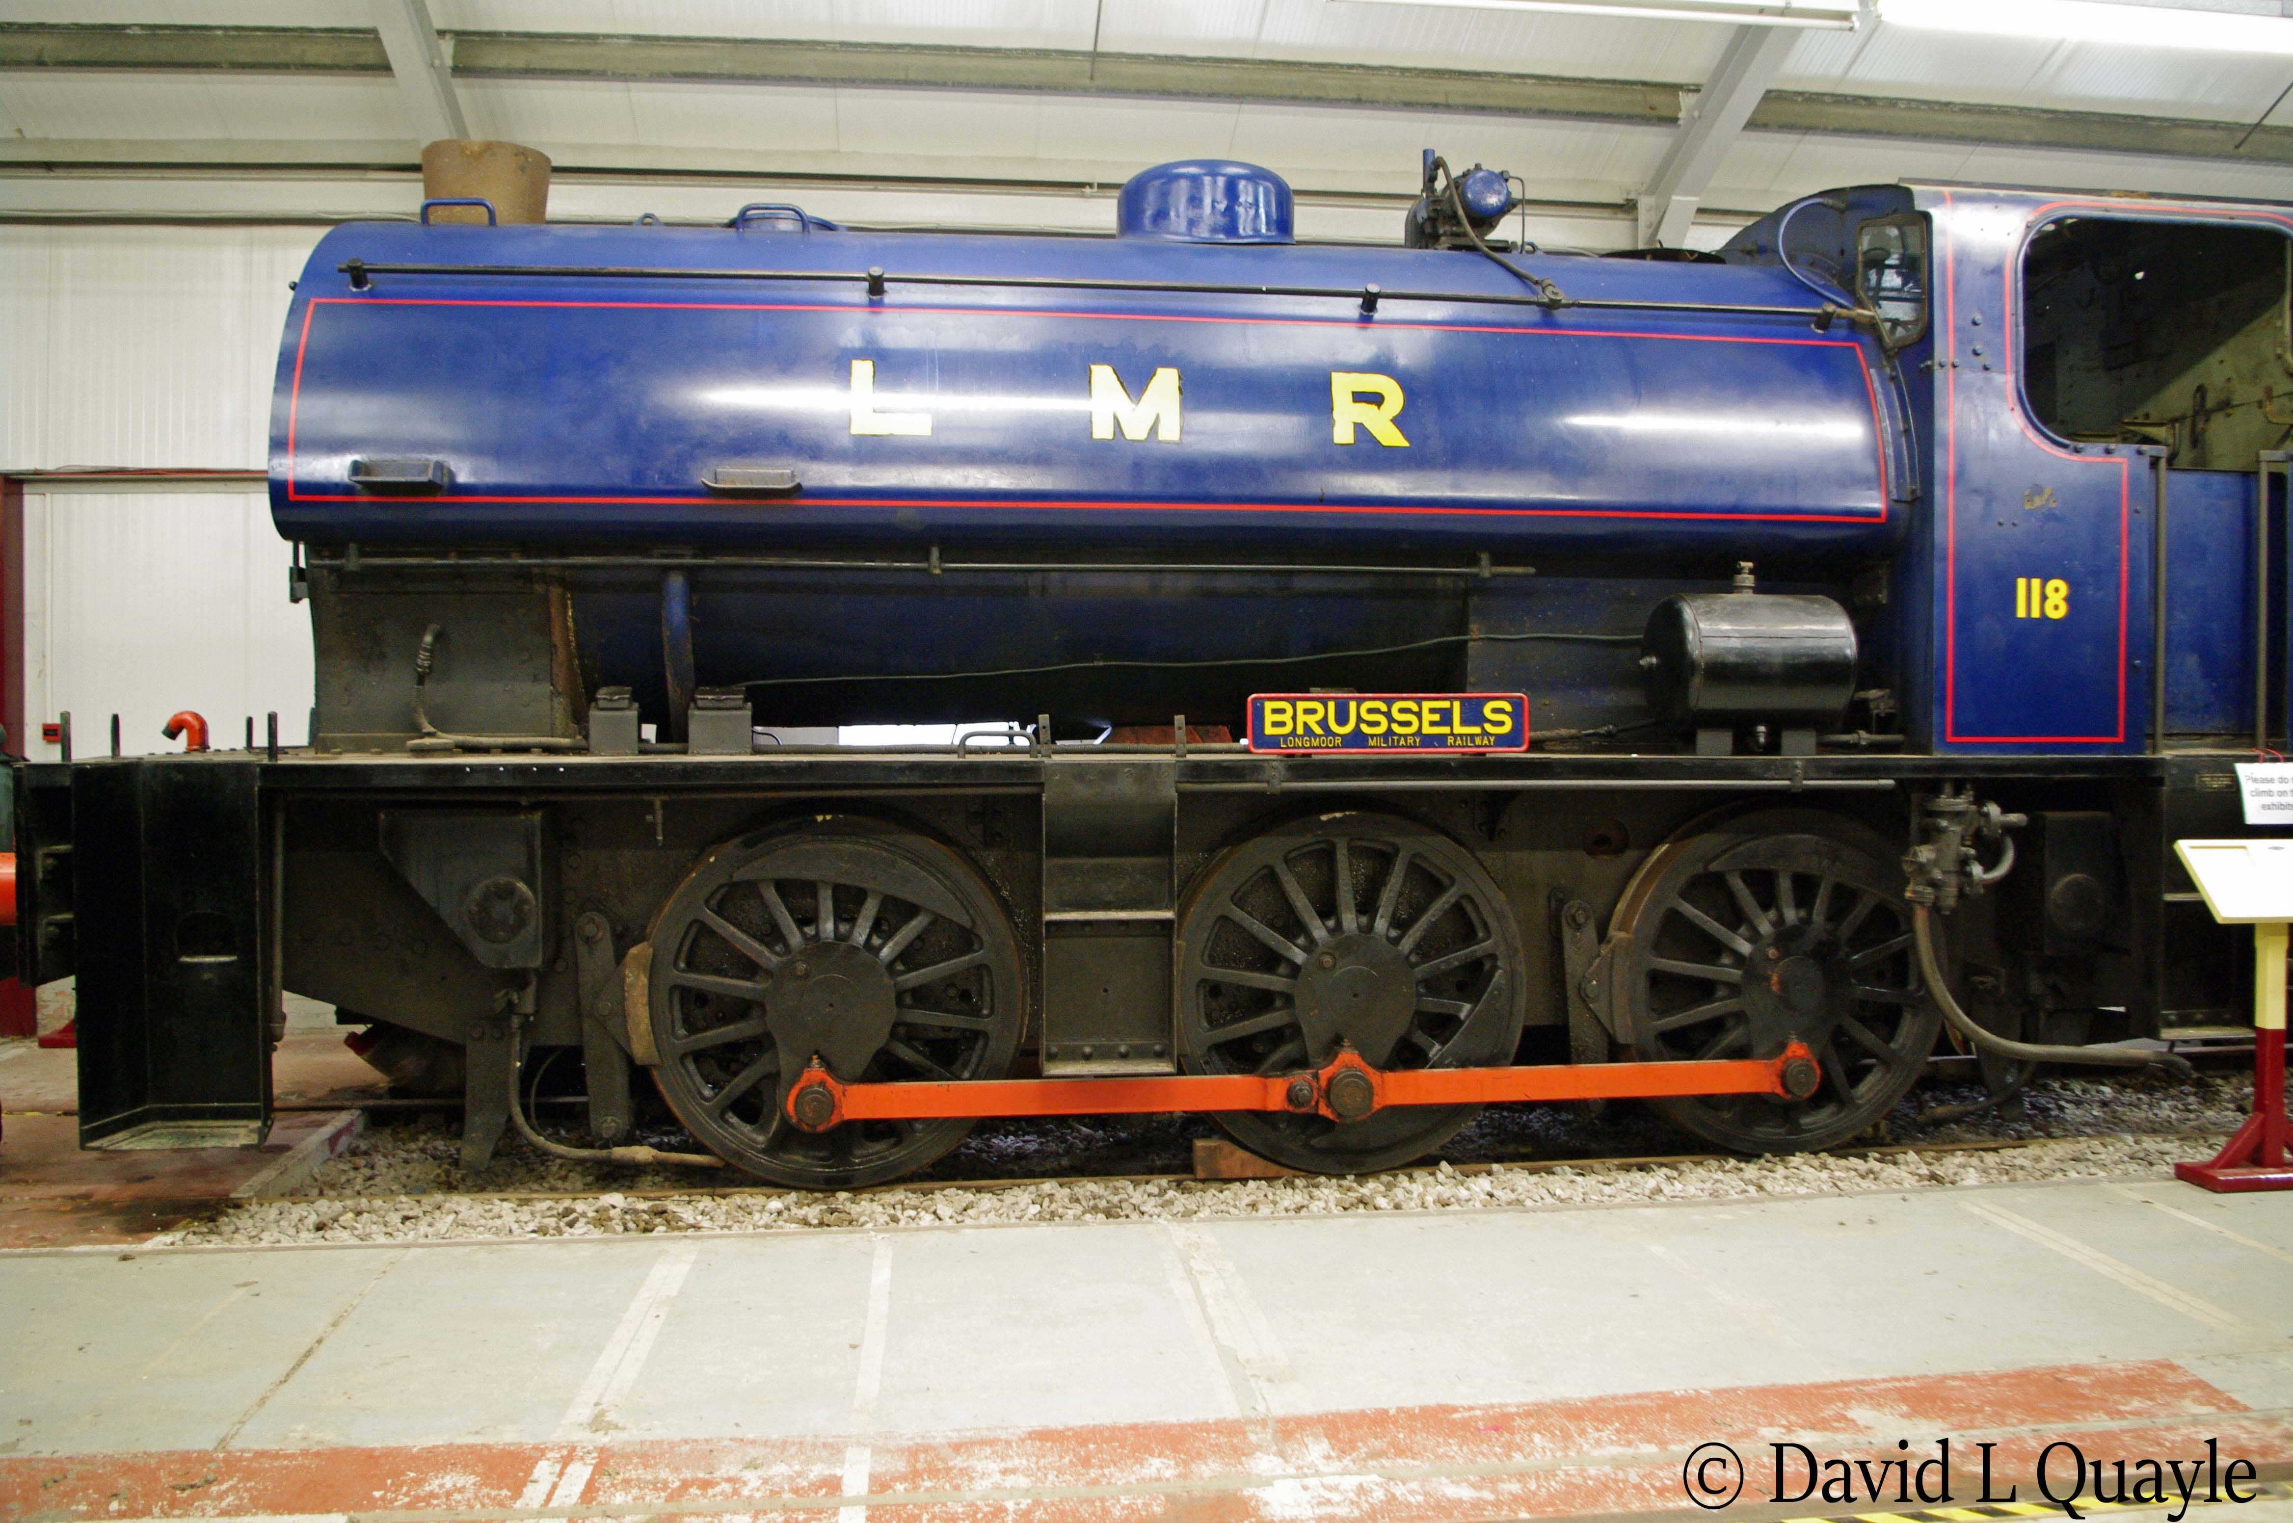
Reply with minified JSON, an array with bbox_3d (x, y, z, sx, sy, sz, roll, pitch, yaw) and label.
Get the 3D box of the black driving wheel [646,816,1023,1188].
[{"bbox_3d":[-1.041,0.794,5.727,1.260,1.260,0.160,0,1,-7],"label":"black driving wheel"}]

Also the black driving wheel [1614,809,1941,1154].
[{"bbox_3d":[2.273,0.781,6.143,1.260,1.260,0.160,0,1,-7],"label":"black driving wheel"}]

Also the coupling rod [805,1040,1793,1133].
[{"bbox_3d":[0.585,1.086,5.779,3.550,0.220,0.100,0,1,-7],"label":"coupling rod"}]

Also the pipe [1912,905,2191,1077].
[{"bbox_3d":[3.168,0.802,6.010,0.940,0.580,0.170,0,1,-7],"label":"pipe"}]

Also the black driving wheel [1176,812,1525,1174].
[{"bbox_3d":[0.699,0.794,5.946,1.260,1.260,0.160,0,1,-7],"label":"black driving wheel"}]

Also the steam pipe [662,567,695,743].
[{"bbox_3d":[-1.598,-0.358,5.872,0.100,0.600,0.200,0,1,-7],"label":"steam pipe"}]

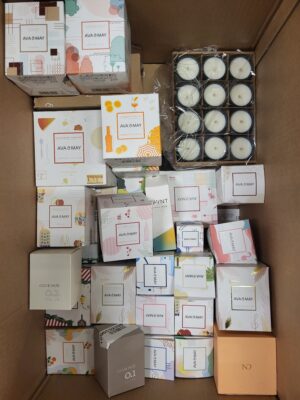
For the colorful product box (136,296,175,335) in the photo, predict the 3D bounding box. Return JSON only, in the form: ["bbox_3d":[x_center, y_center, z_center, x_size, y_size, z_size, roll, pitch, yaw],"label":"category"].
[{"bbox_3d":[0.009,0.202,0.564,0.067,0.067,0.067,0,92,0],"label":"colorful product box"}]

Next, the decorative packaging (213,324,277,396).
[{"bbox_3d":[0.161,0.272,0.547,0.094,0.105,0.094,-1,91,2],"label":"decorative packaging"}]

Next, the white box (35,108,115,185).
[{"bbox_3d":[-0.126,-0.084,0.538,0.113,0.118,0.120,-1,91,1],"label":"white box"}]

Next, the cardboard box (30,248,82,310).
[{"bbox_3d":[-0.158,0.129,0.511,0.065,0.074,0.088,0,91,-1],"label":"cardboard box"}]

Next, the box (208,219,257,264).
[{"bbox_3d":[0.171,0.089,0.648,0.078,0.082,0.082,-7,85,3],"label":"box"}]

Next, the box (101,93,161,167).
[{"bbox_3d":[-0.026,-0.104,0.471,0.083,0.088,0.090,-2,89,1],"label":"box"}]

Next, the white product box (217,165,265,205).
[{"bbox_3d":[0.196,-0.031,0.655,0.082,0.082,0.078,-1,89,4],"label":"white product box"}]

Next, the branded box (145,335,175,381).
[{"bbox_3d":[0.018,0.344,0.687,0.078,0.082,0.082,0,88,8],"label":"branded box"}]

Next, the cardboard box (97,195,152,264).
[{"bbox_3d":[-0.055,0.056,0.662,0.103,0.103,0.116,-4,107,-11],"label":"cardboard box"}]

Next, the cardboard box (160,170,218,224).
[{"bbox_3d":[0.061,-0.005,0.513,0.088,0.085,0.083,-2,91,0],"label":"cardboard box"}]

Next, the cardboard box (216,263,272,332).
[{"bbox_3d":[0.200,0.202,0.661,0.103,0.103,0.131,-2,88,9],"label":"cardboard box"}]

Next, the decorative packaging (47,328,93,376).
[{"bbox_3d":[-0.172,0.356,0.750,0.131,0.103,0.103,-1,90,4],"label":"decorative packaging"}]

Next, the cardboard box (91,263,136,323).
[{"bbox_3d":[-0.083,0.219,0.739,0.103,0.103,0.131,0,88,1],"label":"cardboard box"}]

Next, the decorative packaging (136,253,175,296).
[{"bbox_3d":[0.009,0.132,0.562,0.067,0.067,0.068,0,91,0],"label":"decorative packaging"}]

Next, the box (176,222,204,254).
[{"bbox_3d":[0.089,0.087,0.688,0.058,0.058,0.058,0,90,2],"label":"box"}]

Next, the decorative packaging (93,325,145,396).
[{"bbox_3d":[-0.054,0.271,0.522,0.064,0.063,0.088,-2,90,-30],"label":"decorative packaging"}]

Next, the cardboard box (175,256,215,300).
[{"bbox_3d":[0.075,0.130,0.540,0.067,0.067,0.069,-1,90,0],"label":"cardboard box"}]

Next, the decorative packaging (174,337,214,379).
[{"bbox_3d":[0.094,0.335,0.672,0.078,0.082,0.082,0,88,-1],"label":"decorative packaging"}]

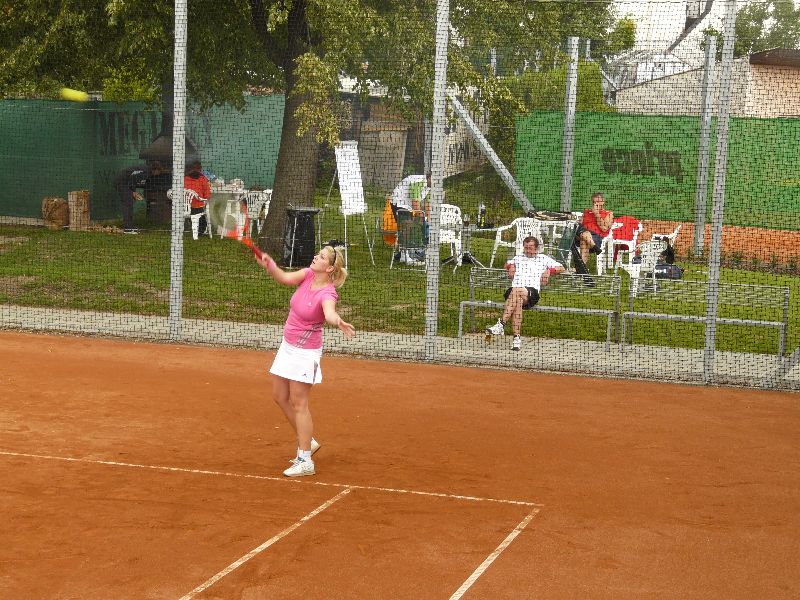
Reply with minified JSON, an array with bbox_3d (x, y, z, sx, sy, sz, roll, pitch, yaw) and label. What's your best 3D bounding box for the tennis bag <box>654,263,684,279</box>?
[{"bbox_3d":[4.233,-0.453,26.800,0.680,0.270,0.320,3,7,6],"label":"tennis bag"}]

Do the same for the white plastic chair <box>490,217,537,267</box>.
[{"bbox_3d":[1.920,-0.931,27.800,0.580,0.830,0.580,6,8,30],"label":"white plastic chair"}]

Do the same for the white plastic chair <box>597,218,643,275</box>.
[{"bbox_3d":[3.694,-0.944,28.200,0.580,0.840,0.580,6,8,28],"label":"white plastic chair"}]

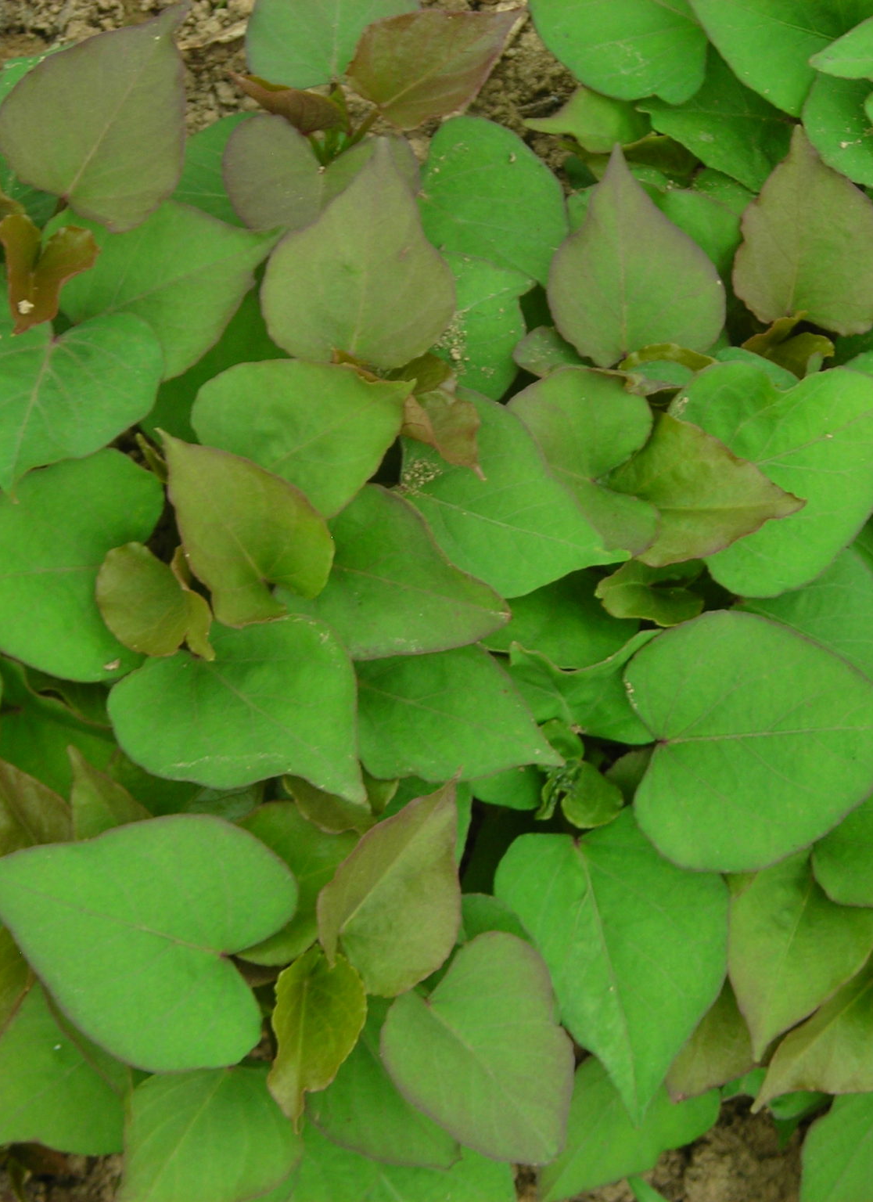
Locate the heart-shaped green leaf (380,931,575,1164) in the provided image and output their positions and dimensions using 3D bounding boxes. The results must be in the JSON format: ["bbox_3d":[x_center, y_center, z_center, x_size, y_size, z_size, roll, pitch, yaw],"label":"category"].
[{"bbox_3d":[0.020,0.130,0.845,0.053,0.018,0.061,-37,78,-9],"label":"heart-shaped green leaf"}]

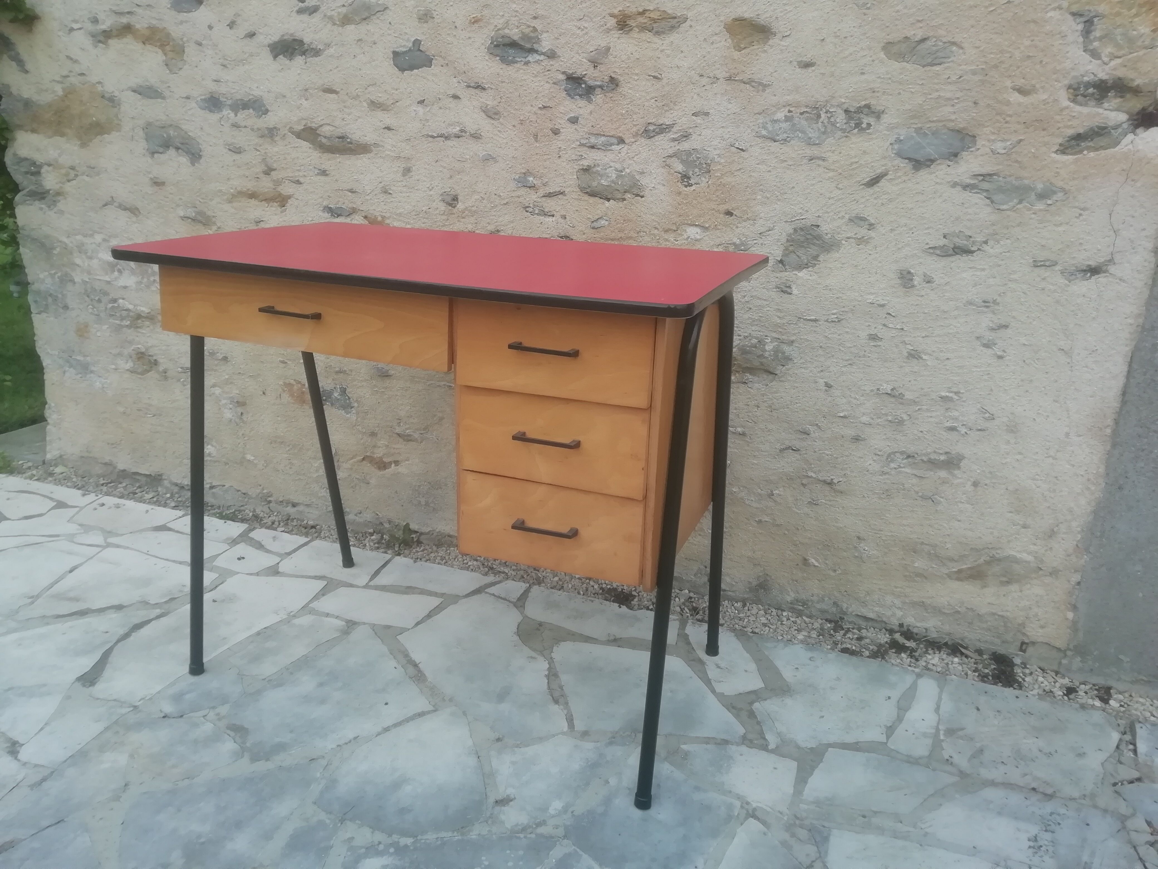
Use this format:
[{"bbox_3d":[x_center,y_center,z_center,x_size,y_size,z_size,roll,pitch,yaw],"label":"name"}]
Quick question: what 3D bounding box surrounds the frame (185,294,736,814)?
[{"bbox_3d":[-0.202,0.074,1.513,0.865,0.735,0.478,9,20,20],"label":"frame"}]

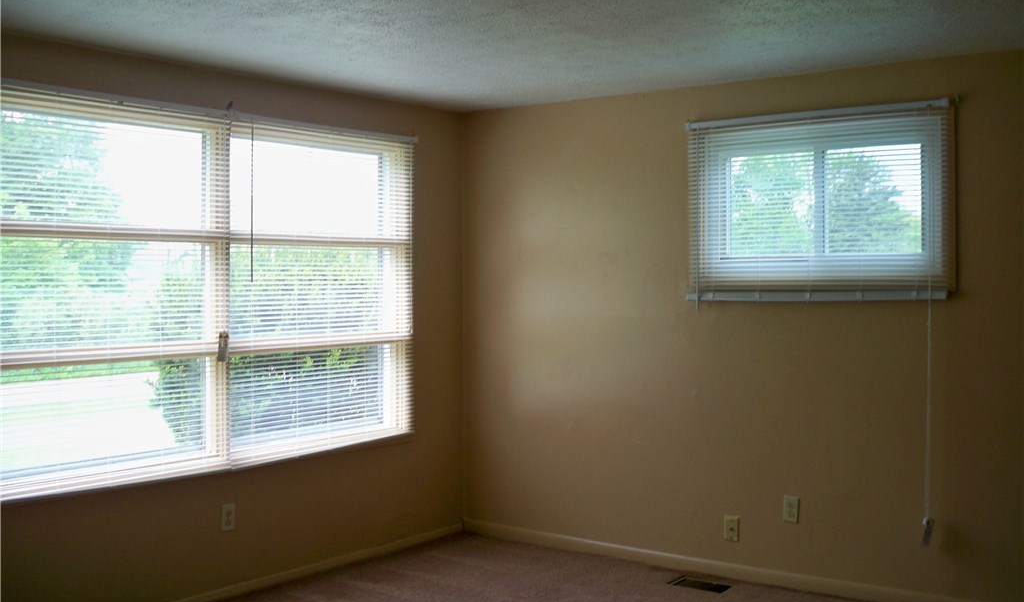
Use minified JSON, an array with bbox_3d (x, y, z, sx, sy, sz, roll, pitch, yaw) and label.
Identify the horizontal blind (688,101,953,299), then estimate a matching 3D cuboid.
[{"bbox_3d":[1.386,-0.437,4.790,1.240,0.880,0.100,1,2,35],"label":"horizontal blind"}]

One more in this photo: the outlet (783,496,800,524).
[{"bbox_3d":[1.315,0.982,4.871,0.072,0.118,0.010,1,2,35],"label":"outlet"}]

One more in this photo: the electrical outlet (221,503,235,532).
[{"bbox_3d":[-1.283,0.980,4.690,0.010,0.118,0.072,1,2,38],"label":"electrical outlet"}]

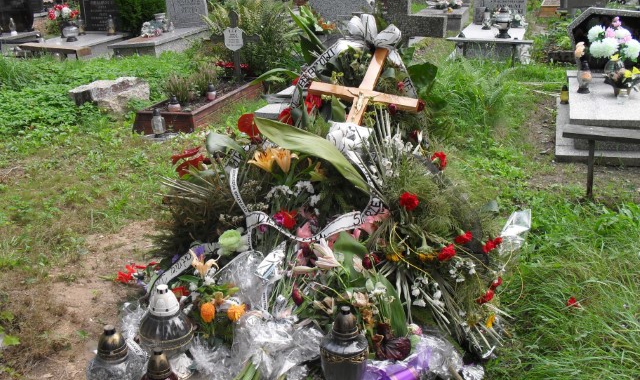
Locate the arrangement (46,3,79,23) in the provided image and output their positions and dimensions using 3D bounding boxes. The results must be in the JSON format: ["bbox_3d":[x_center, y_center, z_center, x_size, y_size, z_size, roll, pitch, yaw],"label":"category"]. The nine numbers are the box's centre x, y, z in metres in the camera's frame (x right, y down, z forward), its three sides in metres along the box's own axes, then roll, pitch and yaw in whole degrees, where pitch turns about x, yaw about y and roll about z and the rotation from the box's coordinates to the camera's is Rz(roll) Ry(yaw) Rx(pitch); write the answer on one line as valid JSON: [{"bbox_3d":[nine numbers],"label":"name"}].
[{"bbox_3d":[-3.819,-2.637,9.600,0.460,0.280,0.400,-8,21,-20],"label":"arrangement"}]

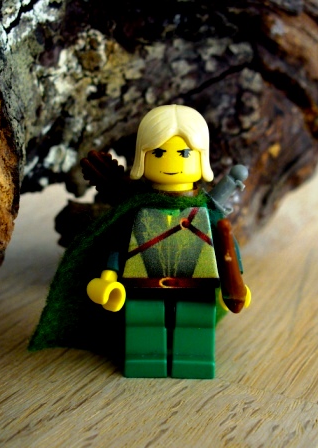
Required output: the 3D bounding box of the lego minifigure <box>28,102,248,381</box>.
[{"bbox_3d":[-0.004,0.003,0.105,0.037,0.044,0.020,1,14,1],"label":"lego minifigure"}]

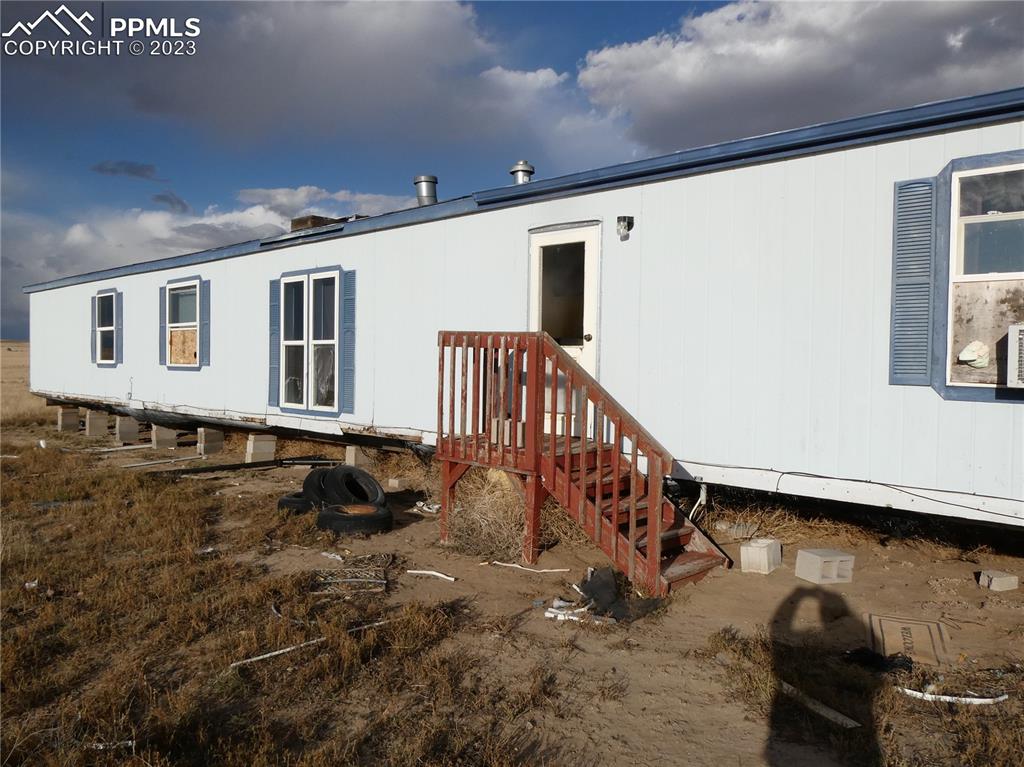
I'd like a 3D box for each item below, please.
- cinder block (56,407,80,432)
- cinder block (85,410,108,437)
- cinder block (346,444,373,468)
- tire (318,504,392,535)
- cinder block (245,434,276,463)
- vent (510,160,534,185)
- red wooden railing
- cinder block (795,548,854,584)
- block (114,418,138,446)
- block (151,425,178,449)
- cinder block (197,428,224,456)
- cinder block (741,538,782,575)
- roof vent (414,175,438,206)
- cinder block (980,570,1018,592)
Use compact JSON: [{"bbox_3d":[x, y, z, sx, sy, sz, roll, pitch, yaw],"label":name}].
[{"bbox_3d":[-11.033,0.905,17.699,0.194,0.590,0.397,3,4,41],"label":"cinder block"},{"bbox_3d":[-9.803,0.923,16.773,0.195,0.606,0.397,2,2,41],"label":"cinder block"},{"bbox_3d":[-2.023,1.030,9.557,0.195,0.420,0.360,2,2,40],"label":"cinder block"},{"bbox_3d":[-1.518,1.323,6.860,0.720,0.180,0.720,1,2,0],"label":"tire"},{"bbox_3d":[-4.096,1.061,11.602,0.194,0.480,0.397,3,4,41],"label":"cinder block"},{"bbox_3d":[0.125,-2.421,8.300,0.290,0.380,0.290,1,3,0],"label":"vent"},{"bbox_3d":[0.536,0.503,5.942,2.350,1.838,0.991,3,4,41],"label":"red wooden railing"},{"bbox_3d":[2.342,1.367,5.298,0.395,0.197,0.197,7,0,-28],"label":"cinder block"},{"bbox_3d":[-8.299,0.965,15.350,0.194,0.560,0.397,3,4,41],"label":"block"},{"bbox_3d":[-6.904,1.015,14.101,0.194,0.520,0.397,3,4,41],"label":"block"},{"bbox_3d":[-5.467,1.039,12.925,0.195,0.487,0.397,2,2,36],"label":"cinder block"},{"bbox_3d":[1.968,1.354,5.593,0.196,0.196,0.397,1,0,34],"label":"cinder block"},{"bbox_3d":[-1.113,-2.460,9.207,0.300,0.460,0.300,1,2,0],"label":"roof vent"},{"bbox_3d":[3.548,1.437,5.186,0.197,0.097,0.140,1,2,-4],"label":"cinder block"}]

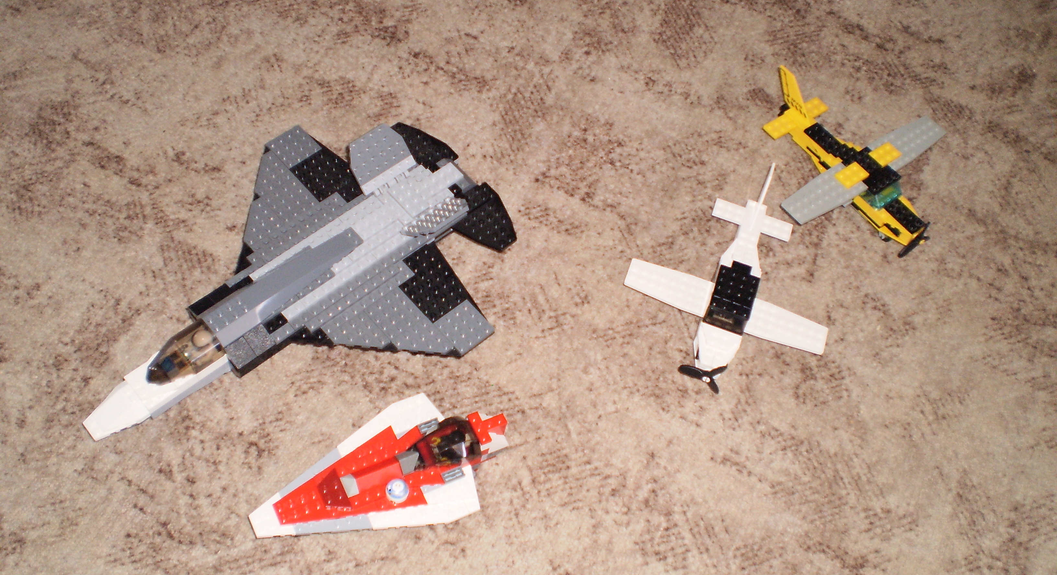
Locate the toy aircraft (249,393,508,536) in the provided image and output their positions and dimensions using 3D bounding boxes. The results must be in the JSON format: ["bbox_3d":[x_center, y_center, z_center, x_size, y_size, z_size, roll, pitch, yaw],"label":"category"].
[{"bbox_3d":[-0.099,0.128,0.756,0.187,0.039,0.096,-20,64,-21],"label":"toy aircraft"}]

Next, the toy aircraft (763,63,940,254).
[{"bbox_3d":[0.270,-0.106,0.932,0.176,0.063,0.192,-30,65,-22],"label":"toy aircraft"}]

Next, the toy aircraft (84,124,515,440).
[{"bbox_3d":[-0.170,-0.003,0.801,0.342,0.086,0.240,-36,69,-24],"label":"toy aircraft"}]

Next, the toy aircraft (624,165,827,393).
[{"bbox_3d":[0.162,-0.010,0.860,0.160,0.066,0.181,20,60,5],"label":"toy aircraft"}]

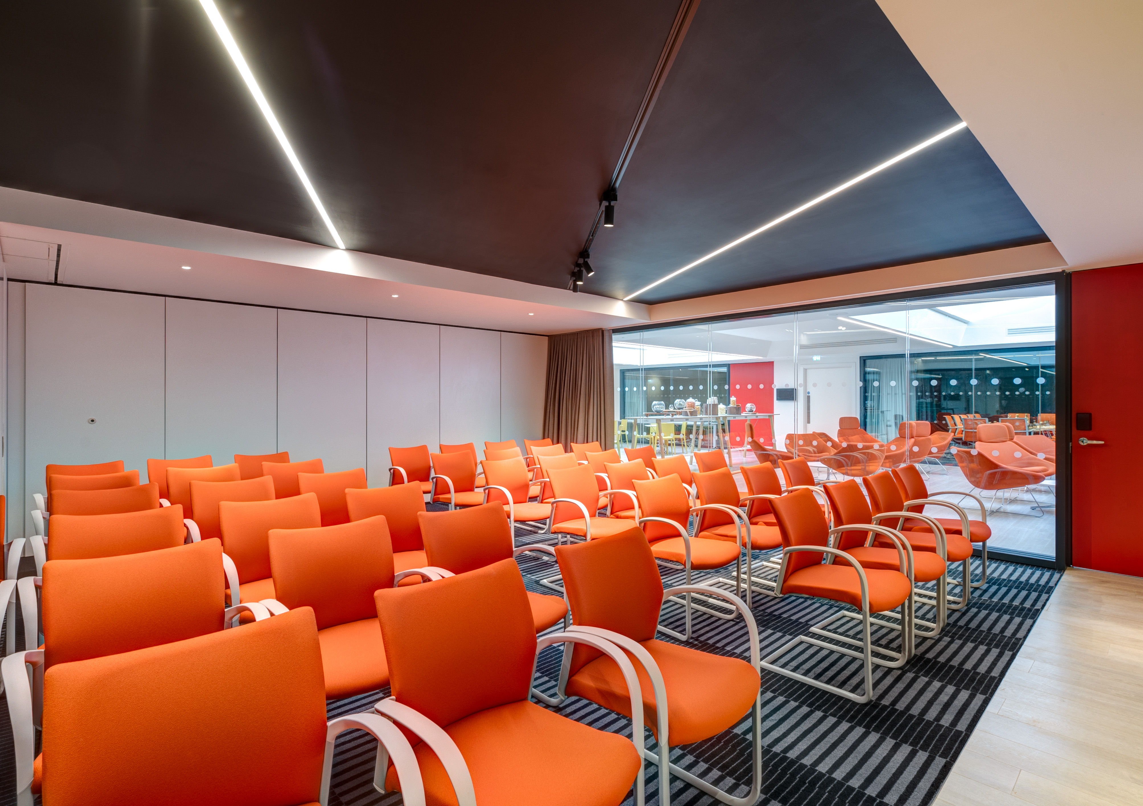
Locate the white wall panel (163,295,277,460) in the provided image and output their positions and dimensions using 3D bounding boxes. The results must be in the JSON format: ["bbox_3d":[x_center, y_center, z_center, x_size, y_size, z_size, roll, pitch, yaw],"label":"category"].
[{"bbox_3d":[-3.622,0.159,5.584,0.981,2.311,0.100,0,1,-42],"label":"white wall panel"}]

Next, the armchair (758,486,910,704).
[{"bbox_3d":[1.352,0.914,2.685,0.575,0.860,0.620,0,0,-42],"label":"armchair"}]

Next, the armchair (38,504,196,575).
[{"bbox_3d":[-1.799,0.887,2.149,0.579,0.848,0.585,0,0,-42],"label":"armchair"}]

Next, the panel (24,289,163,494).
[{"bbox_3d":[-4.418,0.148,5.025,0.977,2.388,0.080,0,0,-42],"label":"panel"}]

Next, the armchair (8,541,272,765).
[{"bbox_3d":[-1.285,0.921,1.625,0.575,0.860,0.620,0,0,-42],"label":"armchair"}]

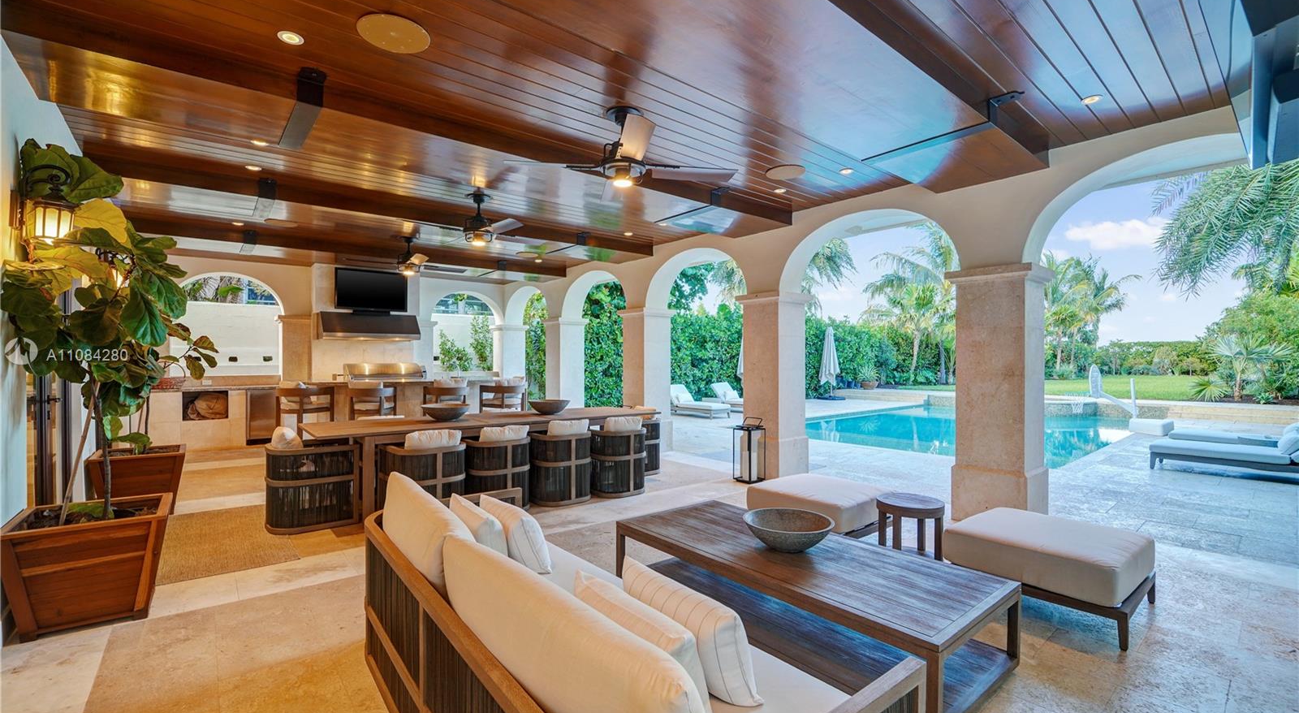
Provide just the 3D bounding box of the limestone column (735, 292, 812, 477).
[{"bbox_3d":[1.531,0.336,6.193,0.620,2.155,0.650,0,0,-38],"label":"limestone column"}]

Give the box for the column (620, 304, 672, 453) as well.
[{"bbox_3d":[-0.023,0.372,8.048,0.660,2.200,0.640,-1,0,-40],"label":"column"}]

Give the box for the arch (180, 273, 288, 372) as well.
[{"bbox_3d":[-6.970,-0.525,8.400,1.470,1.720,0.450,0,0,-39],"label":"arch"}]

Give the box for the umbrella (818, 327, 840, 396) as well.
[{"bbox_3d":[5.843,0.165,16.400,0.660,2.250,0.660,-1,0,0],"label":"umbrella"}]

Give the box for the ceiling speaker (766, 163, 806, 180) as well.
[{"bbox_3d":[1.168,-1.582,4.368,0.350,0.030,0.350,-1,0,0],"label":"ceiling speaker"}]

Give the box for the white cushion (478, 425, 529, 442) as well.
[{"bbox_3d":[-1.335,0.800,4.630,0.440,0.360,0.150,-1,10,-31],"label":"white cushion"}]

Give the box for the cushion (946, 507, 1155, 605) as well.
[{"bbox_3d":[2.336,1.129,2.977,0.730,0.200,0.800,0,0,-35],"label":"cushion"}]

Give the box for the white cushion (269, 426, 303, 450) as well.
[{"bbox_3d":[-3.030,0.774,4.220,0.220,0.380,0.500,-12,7,-38],"label":"white cushion"}]

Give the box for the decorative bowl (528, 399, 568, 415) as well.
[{"bbox_3d":[-1.126,0.576,5.690,0.475,0.145,0.475,0,0,-11],"label":"decorative bowl"}]

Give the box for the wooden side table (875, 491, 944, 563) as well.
[{"bbox_3d":[1.744,1.173,3.370,0.400,0.427,0.400,0,-1,-38],"label":"wooden side table"}]

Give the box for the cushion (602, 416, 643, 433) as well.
[{"bbox_3d":[-0.277,0.792,5.200,0.420,0.360,0.150,-1,10,-31],"label":"cushion"}]

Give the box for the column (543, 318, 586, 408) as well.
[{"bbox_3d":[-1.668,0.352,10.050,0.650,2.175,0.650,0,0,-39],"label":"column"}]

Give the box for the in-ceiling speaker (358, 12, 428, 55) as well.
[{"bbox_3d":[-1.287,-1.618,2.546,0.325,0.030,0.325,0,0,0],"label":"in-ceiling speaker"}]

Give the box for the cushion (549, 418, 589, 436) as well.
[{"bbox_3d":[-0.792,0.793,4.960,0.420,0.360,0.150,-1,10,-31],"label":"cushion"}]

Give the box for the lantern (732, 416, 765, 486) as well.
[{"bbox_3d":[1.143,1.051,5.760,0.260,0.700,0.260,0,-1,-38],"label":"lantern"}]

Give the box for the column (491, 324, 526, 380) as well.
[{"bbox_3d":[-3.067,0.390,11.230,0.600,2.120,0.570,0,-1,-38],"label":"column"}]

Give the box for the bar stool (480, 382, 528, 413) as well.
[{"bbox_3d":[-2.070,0.907,7.150,0.620,1.030,0.580,0,0,-21],"label":"bar stool"}]

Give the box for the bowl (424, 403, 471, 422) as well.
[{"bbox_3d":[-2.200,0.614,5.480,0.480,0.155,0.480,0,0,-39],"label":"bowl"}]

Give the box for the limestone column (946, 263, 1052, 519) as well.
[{"bbox_3d":[3.083,0.352,4.439,0.670,2.175,0.650,0,0,-39],"label":"limestone column"}]

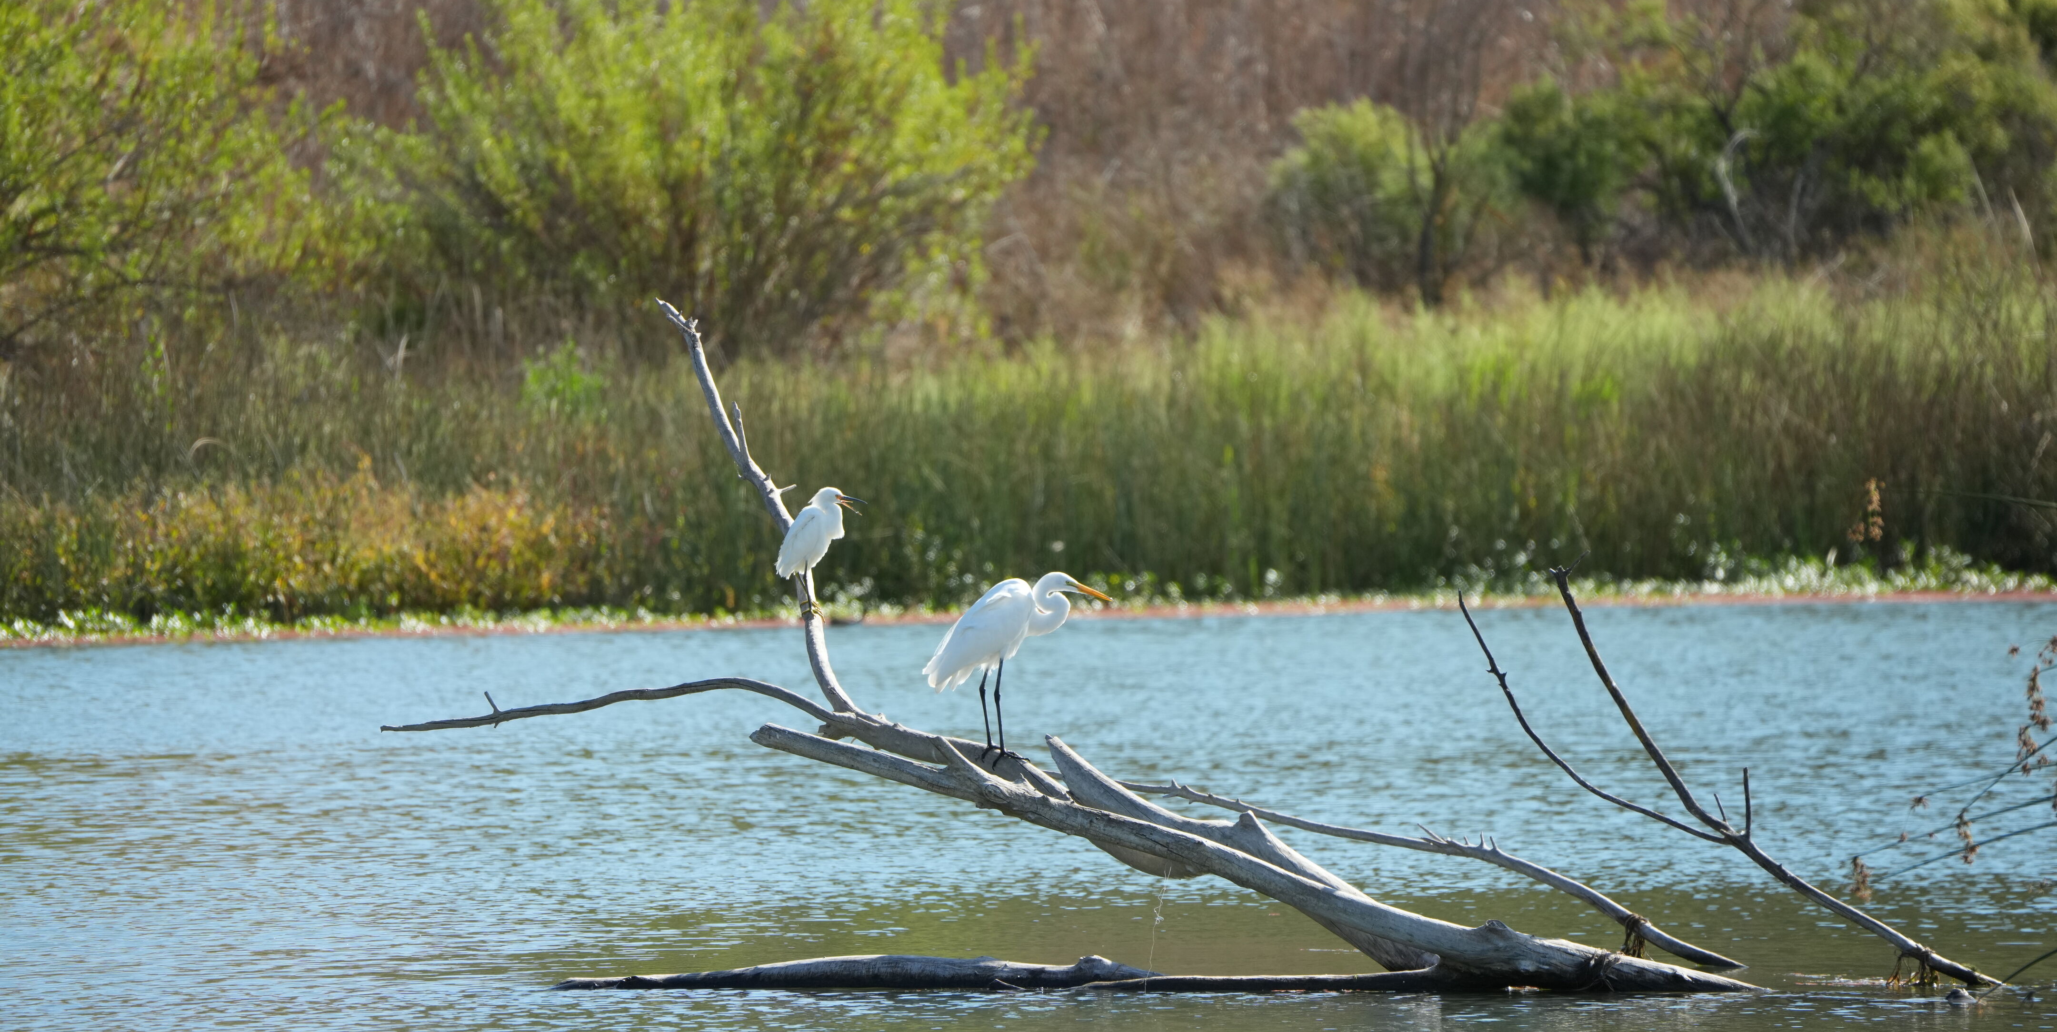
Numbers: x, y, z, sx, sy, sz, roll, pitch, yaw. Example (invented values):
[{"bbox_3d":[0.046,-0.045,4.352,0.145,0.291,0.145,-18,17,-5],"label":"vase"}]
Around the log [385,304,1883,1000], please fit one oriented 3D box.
[{"bbox_3d":[0.281,0.367,61.000,4.000,1.900,1.600,0,1,0],"label":"log"}]

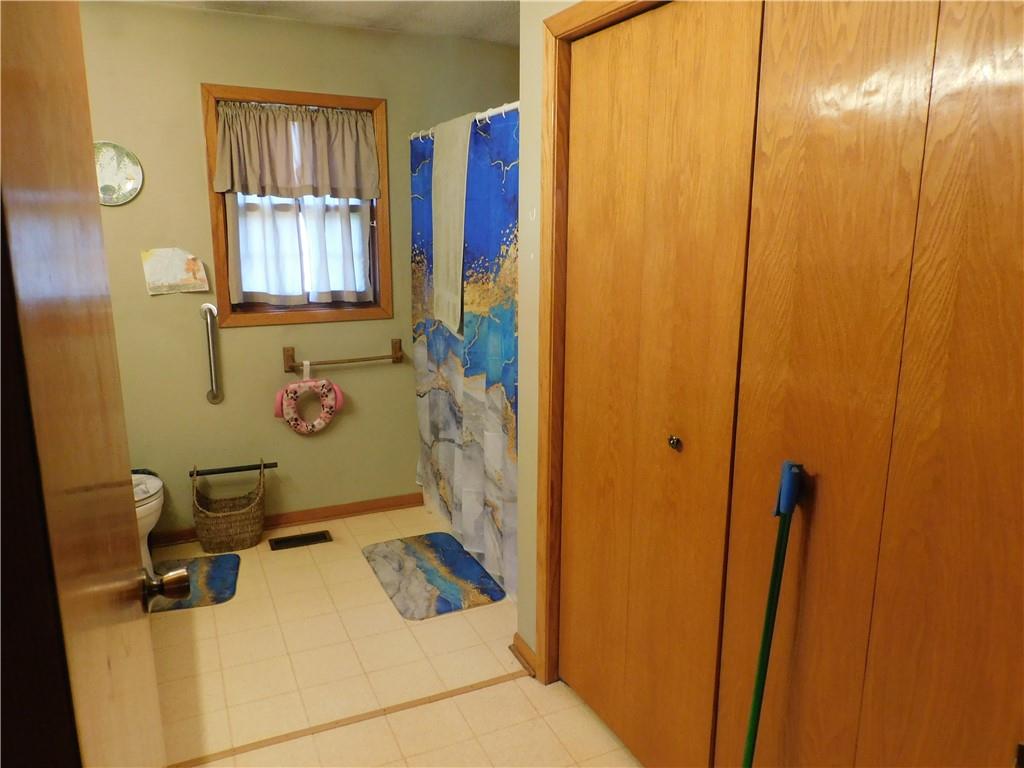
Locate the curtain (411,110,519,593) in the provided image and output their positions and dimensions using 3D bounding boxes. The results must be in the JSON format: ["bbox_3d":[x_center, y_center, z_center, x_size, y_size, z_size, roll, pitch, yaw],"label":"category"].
[{"bbox_3d":[-0.220,-0.216,3.188,0.120,1.870,1.410,-5,12,-25],"label":"curtain"}]

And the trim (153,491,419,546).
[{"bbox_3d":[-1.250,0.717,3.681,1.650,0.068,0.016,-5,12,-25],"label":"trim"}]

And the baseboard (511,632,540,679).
[{"bbox_3d":[0.047,0.954,2.522,0.022,0.064,0.200,-5,12,-25],"label":"baseboard"}]

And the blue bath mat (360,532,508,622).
[{"bbox_3d":[-0.381,0.840,3.219,0.448,0.013,0.755,-5,12,-25],"label":"blue bath mat"}]

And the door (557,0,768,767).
[{"bbox_3d":[0.341,0.075,1.906,0.035,2.008,0.750,-5,12,-25],"label":"door"}]

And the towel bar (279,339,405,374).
[{"bbox_3d":[-0.853,-0.142,3.666,0.612,0.126,0.080,-5,12,-25],"label":"towel bar"}]

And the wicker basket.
[{"bbox_3d":[-1.369,0.583,3.450,0.325,0.420,0.215,-5,12,-25],"label":"wicker basket"}]

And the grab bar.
[{"bbox_3d":[-1.429,-0.139,3.390,0.075,0.480,0.076,-5,12,-25],"label":"grab bar"}]

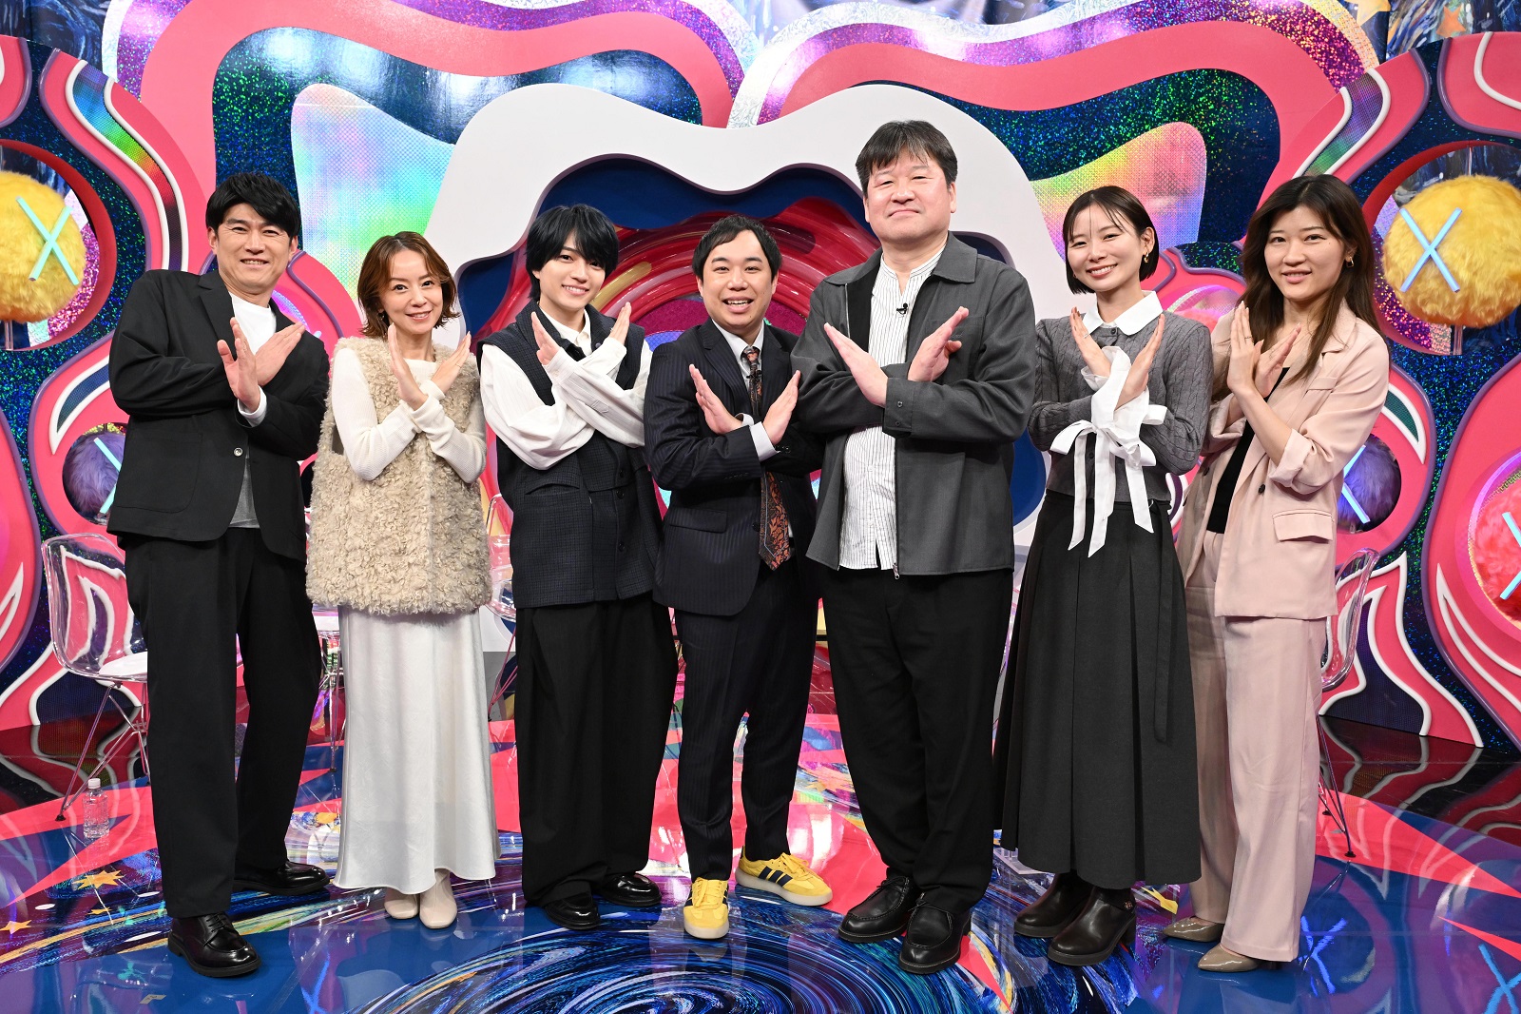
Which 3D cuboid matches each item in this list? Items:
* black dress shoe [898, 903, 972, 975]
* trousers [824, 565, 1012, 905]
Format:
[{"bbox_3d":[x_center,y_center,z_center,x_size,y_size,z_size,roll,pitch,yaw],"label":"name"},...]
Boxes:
[{"bbox_3d":[0.401,0.943,2.885,0.113,0.115,0.300,3,7,29],"label":"black dress shoe"},{"bbox_3d":[0.364,0.514,2.925,0.420,0.900,0.310,4,7,30],"label":"trousers"}]

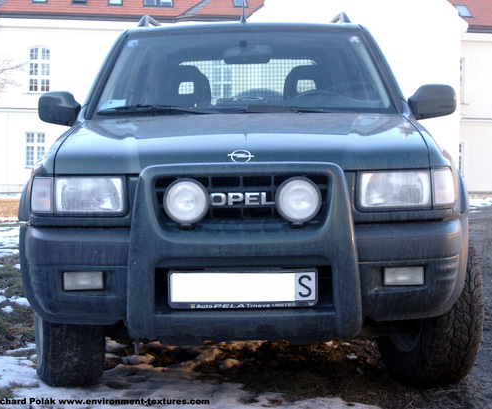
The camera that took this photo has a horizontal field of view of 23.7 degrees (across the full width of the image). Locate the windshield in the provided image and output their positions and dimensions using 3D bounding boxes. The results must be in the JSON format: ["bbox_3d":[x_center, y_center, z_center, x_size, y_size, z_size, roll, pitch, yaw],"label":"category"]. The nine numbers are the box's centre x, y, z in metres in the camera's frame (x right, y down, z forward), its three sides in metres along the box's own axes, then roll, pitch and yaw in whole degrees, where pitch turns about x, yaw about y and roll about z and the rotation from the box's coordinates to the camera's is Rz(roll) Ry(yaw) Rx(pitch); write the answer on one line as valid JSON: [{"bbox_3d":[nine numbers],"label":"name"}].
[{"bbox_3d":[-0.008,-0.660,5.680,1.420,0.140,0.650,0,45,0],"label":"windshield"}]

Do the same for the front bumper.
[{"bbox_3d":[-0.010,0.175,4.300,1.720,0.650,0.540,-1,2,0],"label":"front bumper"}]

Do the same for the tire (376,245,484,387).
[{"bbox_3d":[0.752,0.395,4.930,0.250,0.730,0.730,-1,2,-12],"label":"tire"}]

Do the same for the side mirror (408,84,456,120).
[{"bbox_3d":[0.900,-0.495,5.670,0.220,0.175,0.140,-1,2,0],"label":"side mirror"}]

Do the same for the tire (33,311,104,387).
[{"bbox_3d":[-0.746,0.398,4.930,0.250,0.730,0.730,-1,2,-12],"label":"tire"}]

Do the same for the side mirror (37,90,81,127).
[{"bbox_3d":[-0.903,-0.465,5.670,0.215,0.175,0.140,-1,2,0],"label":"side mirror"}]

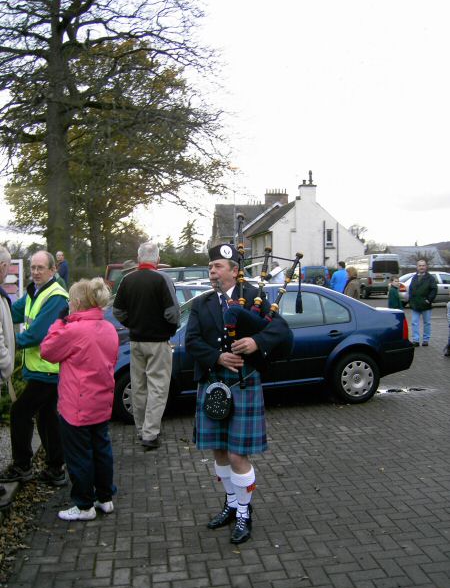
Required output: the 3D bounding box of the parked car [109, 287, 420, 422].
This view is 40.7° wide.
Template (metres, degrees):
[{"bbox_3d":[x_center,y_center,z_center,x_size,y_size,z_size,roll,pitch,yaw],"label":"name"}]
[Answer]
[{"bbox_3d":[0.220,0.630,7.700,4.380,1.446,1.735,-2,1,-11],"label":"parked car"}]

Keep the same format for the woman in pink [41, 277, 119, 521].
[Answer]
[{"bbox_3d":[-0.960,0.675,4.050,0.430,1.580,0.500,1,3,41],"label":"woman in pink"}]

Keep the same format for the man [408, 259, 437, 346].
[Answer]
[{"bbox_3d":[4.020,0.180,12.350,0.570,1.770,0.370,0,2,14],"label":"man"}]

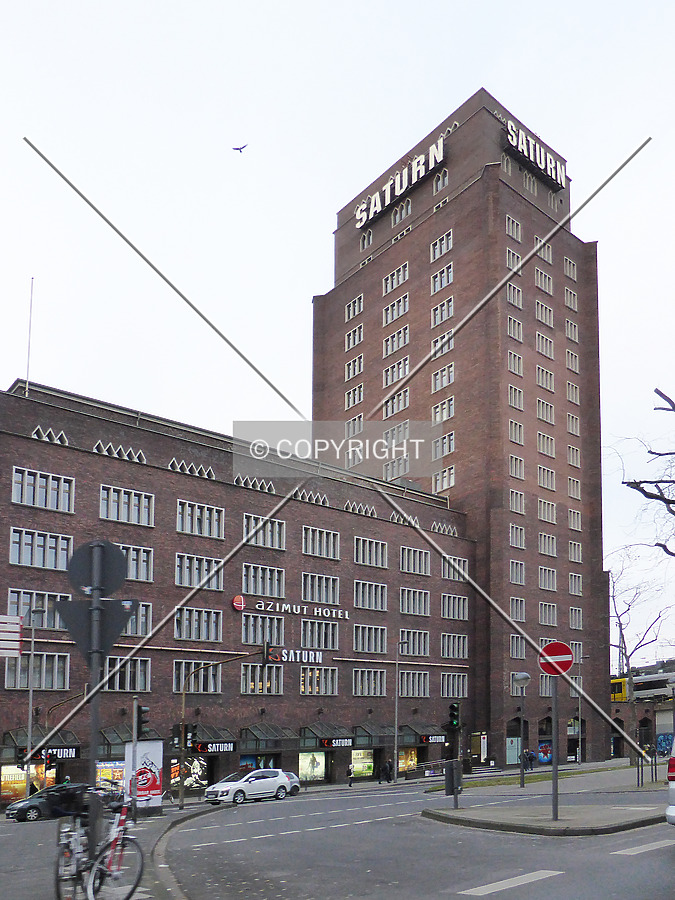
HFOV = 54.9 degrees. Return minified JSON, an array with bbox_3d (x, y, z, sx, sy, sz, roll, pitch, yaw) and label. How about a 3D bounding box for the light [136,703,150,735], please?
[{"bbox_3d":[-5.222,7.294,17.500,0.350,0.860,0.290,10,-21,-26],"label":"light"}]

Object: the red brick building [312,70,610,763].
[{"bbox_3d":[11.910,-2.710,76.680,15.800,67.100,30.500,9,-15,-35],"label":"red brick building"}]

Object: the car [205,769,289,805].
[{"bbox_3d":[-4.856,18.196,35.300,4.370,1.640,1.830,14,-24,-36],"label":"car"}]

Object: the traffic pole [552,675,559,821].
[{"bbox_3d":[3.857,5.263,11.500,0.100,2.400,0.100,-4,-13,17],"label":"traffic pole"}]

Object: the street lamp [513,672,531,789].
[{"bbox_3d":[6.490,9.846,23.000,0.570,3.800,0.570,0,-19,0],"label":"street lamp"}]

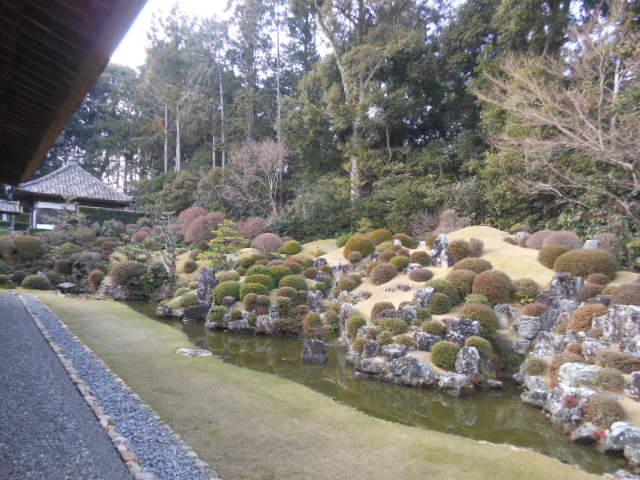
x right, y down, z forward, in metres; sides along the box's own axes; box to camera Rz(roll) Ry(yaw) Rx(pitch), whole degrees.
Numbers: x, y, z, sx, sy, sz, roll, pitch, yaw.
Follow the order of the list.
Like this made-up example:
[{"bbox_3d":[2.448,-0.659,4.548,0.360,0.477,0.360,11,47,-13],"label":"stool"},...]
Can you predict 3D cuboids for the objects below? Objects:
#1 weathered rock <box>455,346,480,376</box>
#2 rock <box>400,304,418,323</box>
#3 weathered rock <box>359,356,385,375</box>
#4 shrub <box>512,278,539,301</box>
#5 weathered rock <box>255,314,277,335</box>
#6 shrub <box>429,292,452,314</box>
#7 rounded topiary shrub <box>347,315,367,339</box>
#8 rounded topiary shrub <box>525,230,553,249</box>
[{"bbox_3d":[2.793,2.293,8.722,0.472,0.566,0.412,0,0,18],"label":"weathered rock"},{"bbox_3d":[1.791,1.471,9.250,0.354,0.360,0.301,0,0,11],"label":"rock"},{"bbox_3d":[0.929,2.204,8.100,0.470,0.324,0.376,0,0,7],"label":"weathered rock"},{"bbox_3d":[5.460,1.352,12.250,0.769,0.643,0.769,0,0,24],"label":"shrub"},{"bbox_3d":[-1.385,2.157,11.800,0.545,0.511,0.436,0,0,-7],"label":"weathered rock"},{"bbox_3d":[2.508,1.321,9.500,0.417,0.442,0.417,0,0,15],"label":"shrub"},{"bbox_3d":[0.857,2.014,10.700,0.470,0.560,0.460,1,-2,5],"label":"rounded topiary shrub"},{"bbox_3d":[7.598,0.000,16.000,1.050,0.680,1.000,0,-2,25],"label":"rounded topiary shrub"}]

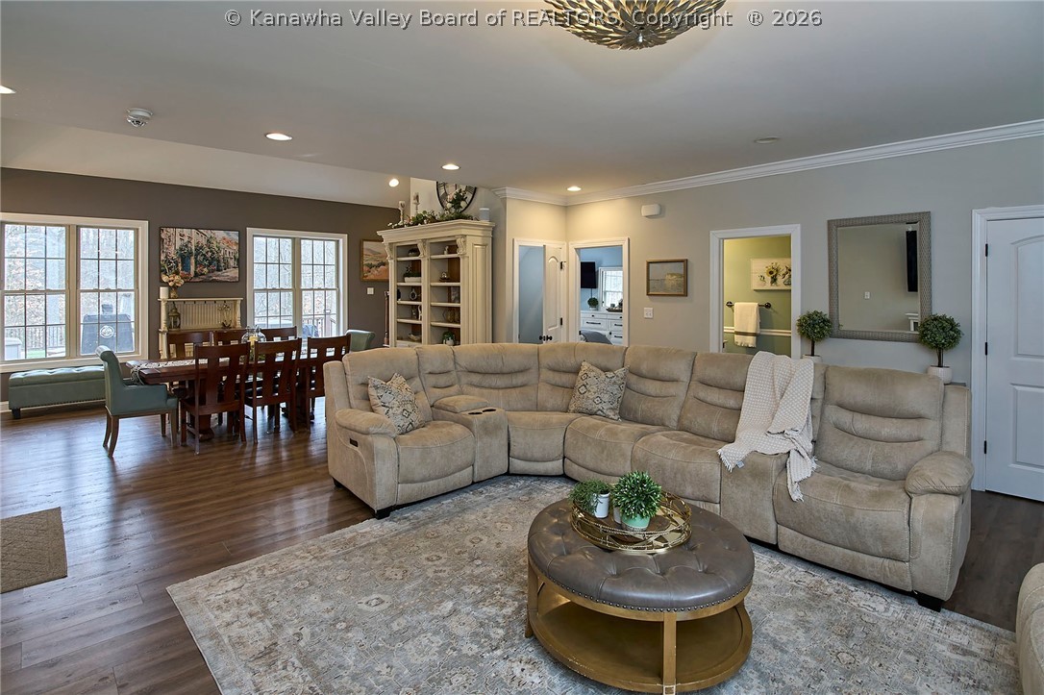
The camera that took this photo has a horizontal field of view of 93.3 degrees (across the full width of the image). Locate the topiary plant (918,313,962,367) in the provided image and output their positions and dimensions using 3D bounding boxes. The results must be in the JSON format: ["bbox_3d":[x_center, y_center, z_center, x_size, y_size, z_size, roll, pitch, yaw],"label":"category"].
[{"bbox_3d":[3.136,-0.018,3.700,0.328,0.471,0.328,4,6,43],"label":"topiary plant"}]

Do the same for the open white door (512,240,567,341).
[{"bbox_3d":[0.236,-0.235,6.017,0.902,2.152,0.154,-4,6,-40],"label":"open white door"}]

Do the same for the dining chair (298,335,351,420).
[{"bbox_3d":[-2.250,0.365,5.580,0.460,1.010,0.520,-5,7,-43],"label":"dining chair"}]

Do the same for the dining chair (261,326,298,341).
[{"bbox_3d":[-3.177,0.277,6.560,0.471,1.045,0.533,-4,6,-41],"label":"dining chair"}]

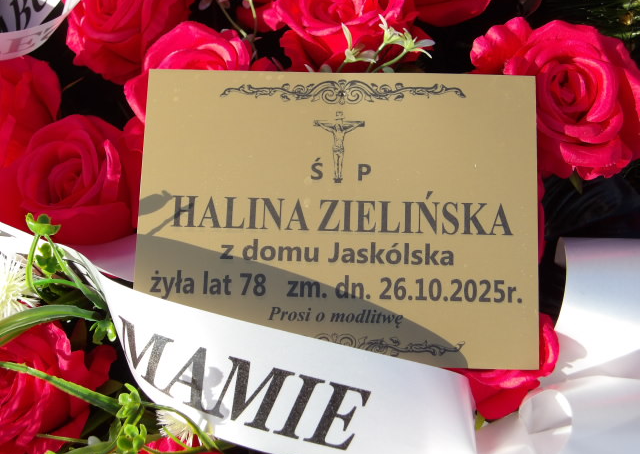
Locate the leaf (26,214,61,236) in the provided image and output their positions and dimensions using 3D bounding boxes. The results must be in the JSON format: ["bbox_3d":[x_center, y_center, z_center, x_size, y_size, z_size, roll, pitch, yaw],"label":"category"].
[{"bbox_3d":[-0.132,-0.001,0.468,0.016,0.009,0.013,2,18,1],"label":"leaf"}]

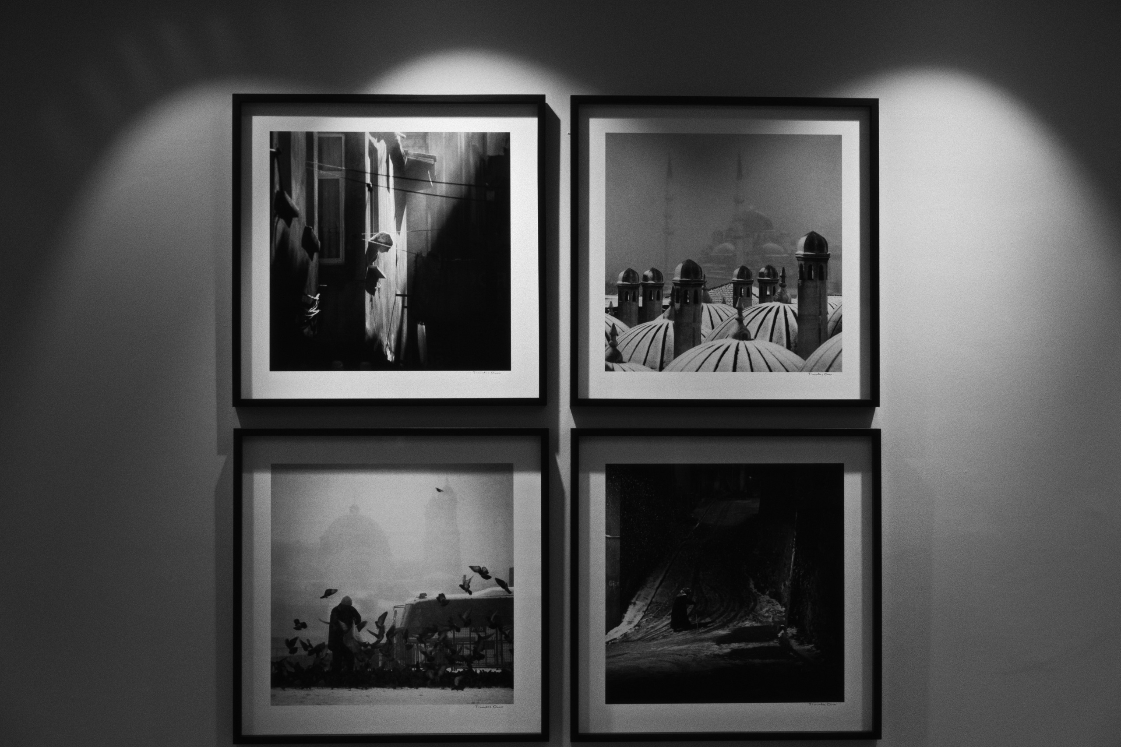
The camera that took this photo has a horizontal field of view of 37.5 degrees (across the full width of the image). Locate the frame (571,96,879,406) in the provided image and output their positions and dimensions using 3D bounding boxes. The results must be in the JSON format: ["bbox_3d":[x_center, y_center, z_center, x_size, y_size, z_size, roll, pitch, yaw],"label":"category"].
[{"bbox_3d":[0.308,-0.227,3.100,0.580,0.580,0.030,0,-1,-2],"label":"frame"}]

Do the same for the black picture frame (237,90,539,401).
[{"bbox_3d":[-0.316,-0.229,3.075,0.580,0.580,0.030,0,-1,-2],"label":"black picture frame"}]

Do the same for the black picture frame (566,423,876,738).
[{"bbox_3d":[0.309,0.394,3.087,0.580,0.580,0.030,0,-1,-2],"label":"black picture frame"}]

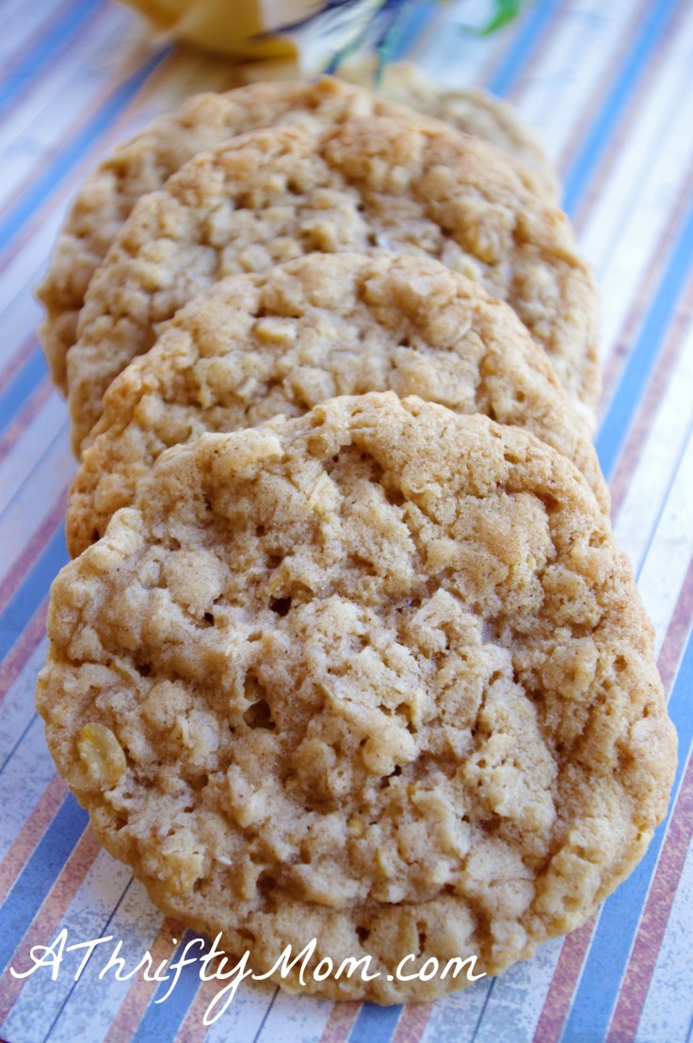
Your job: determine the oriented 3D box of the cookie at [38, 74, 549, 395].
[{"bbox_3d":[-0.006,-0.037,0.275,0.089,0.015,0.089,-6,69,-4],"label":"cookie"}]

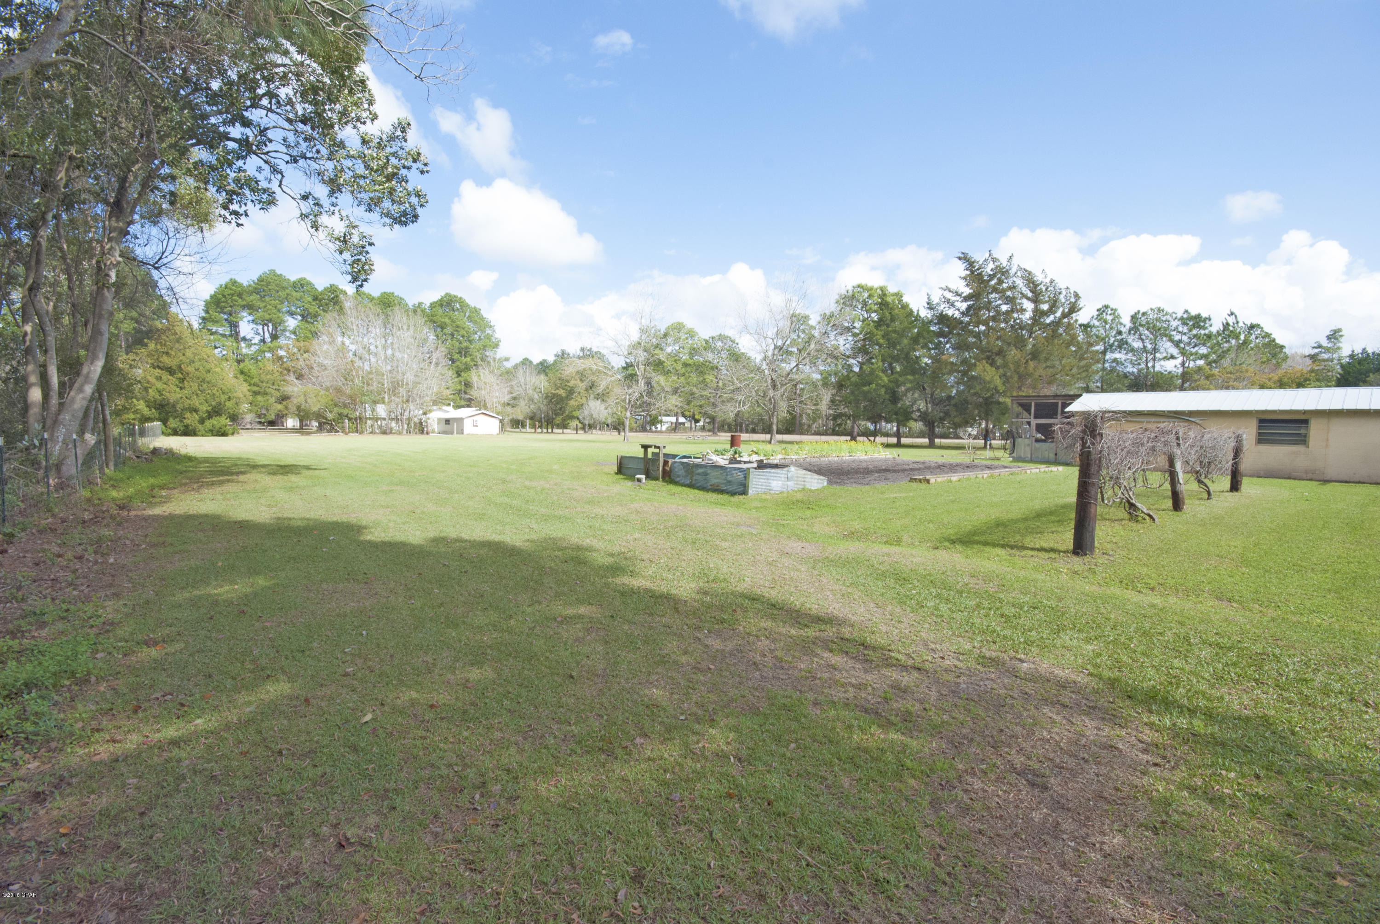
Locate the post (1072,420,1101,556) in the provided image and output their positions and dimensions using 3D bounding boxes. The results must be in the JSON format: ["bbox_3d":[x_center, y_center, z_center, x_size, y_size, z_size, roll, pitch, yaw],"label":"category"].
[{"bbox_3d":[5.093,0.311,7.361,0.260,1.750,0.260,3,4,35],"label":"post"}]

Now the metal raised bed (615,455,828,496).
[{"bbox_3d":[0.522,0.241,17.298,2.900,0.620,7.400,-2,4,-33],"label":"metal raised bed"}]

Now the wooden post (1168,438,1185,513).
[{"bbox_3d":[9.586,0.218,11.334,0.250,1.550,0.250,-2,4,41],"label":"wooden post"}]

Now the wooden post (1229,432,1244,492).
[{"bbox_3d":[14.561,0.011,15.302,0.270,1.570,0.270,3,5,44],"label":"wooden post"}]

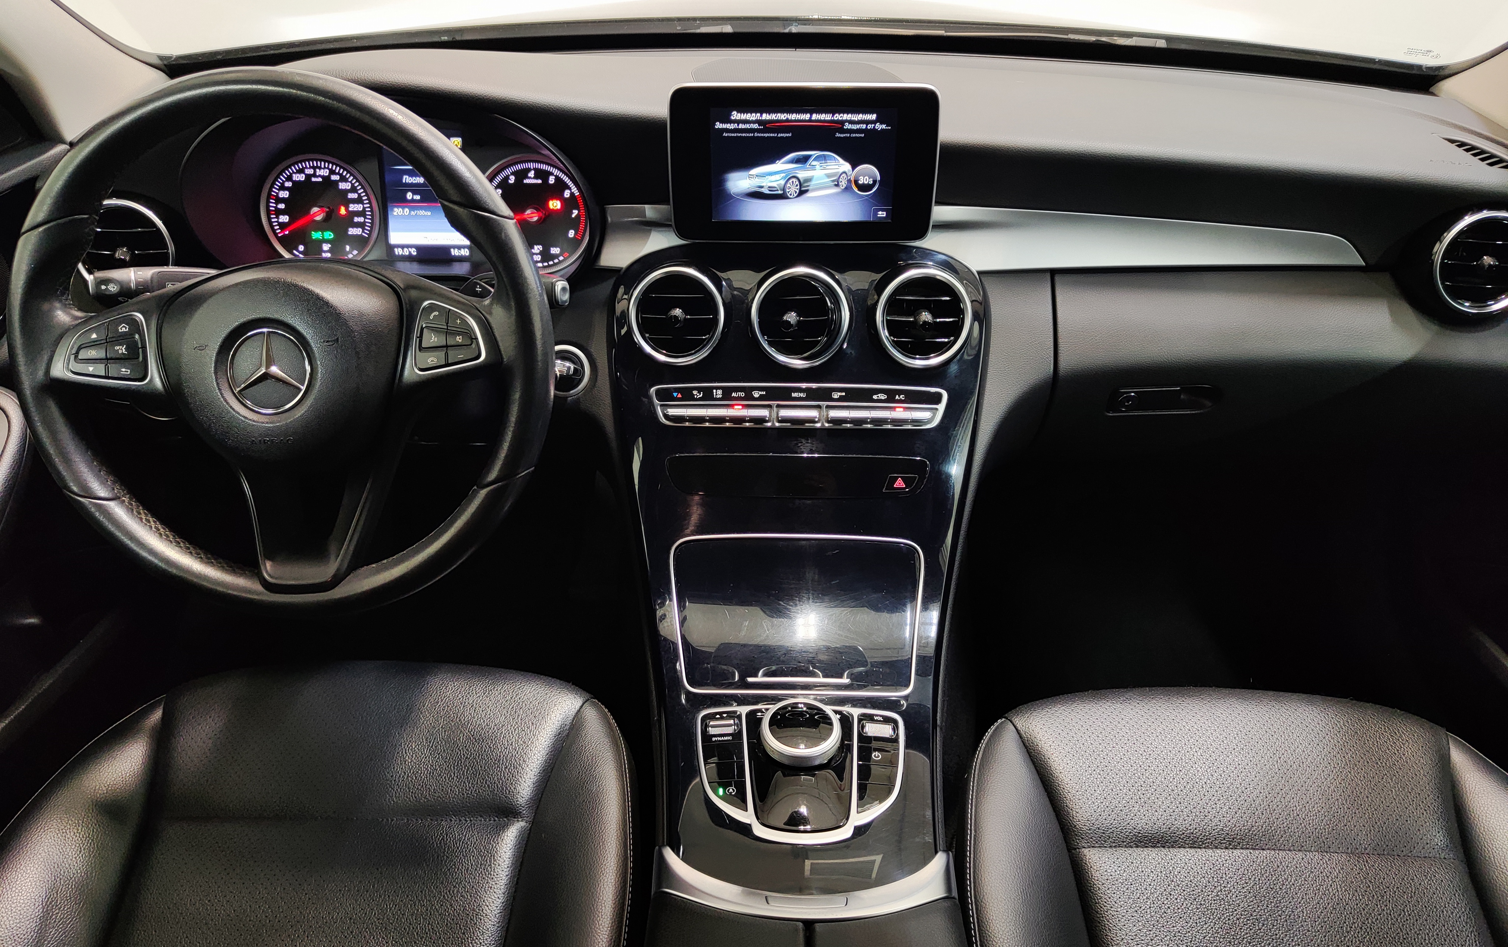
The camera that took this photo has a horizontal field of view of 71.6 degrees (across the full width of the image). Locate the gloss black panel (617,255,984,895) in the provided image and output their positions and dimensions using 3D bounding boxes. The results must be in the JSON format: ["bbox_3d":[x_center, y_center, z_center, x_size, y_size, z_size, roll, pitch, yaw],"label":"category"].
[{"bbox_3d":[0.037,0.049,0.816,0.310,0.100,0.534,1,66,2],"label":"gloss black panel"}]

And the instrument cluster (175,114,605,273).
[{"bbox_3d":[-0.317,-0.255,0.955,0.365,0.152,0.100,1,14,2],"label":"instrument cluster"}]

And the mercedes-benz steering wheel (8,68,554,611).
[{"bbox_3d":[-0.326,-0.092,0.737,0.380,0.380,0.090,1,-2,2],"label":"mercedes-benz steering wheel"}]

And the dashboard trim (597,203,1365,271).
[{"bbox_3d":[0.187,-0.201,0.905,0.650,0.052,0.058,1,26,2],"label":"dashboard trim"}]

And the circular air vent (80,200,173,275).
[{"bbox_3d":[-0.531,-0.191,0.899,0.086,0.088,0.050,1,14,2],"label":"circular air vent"}]

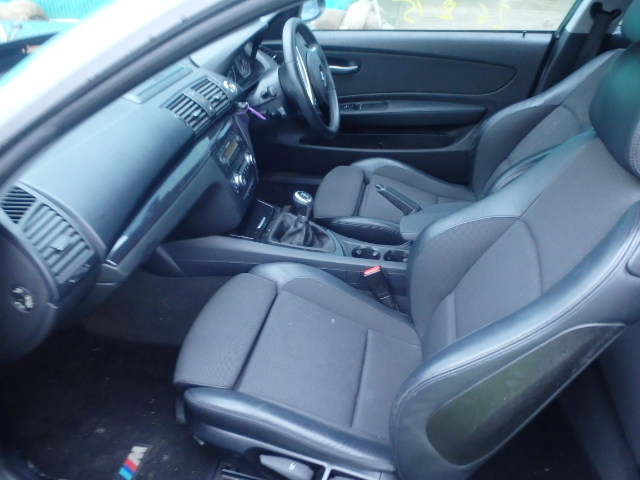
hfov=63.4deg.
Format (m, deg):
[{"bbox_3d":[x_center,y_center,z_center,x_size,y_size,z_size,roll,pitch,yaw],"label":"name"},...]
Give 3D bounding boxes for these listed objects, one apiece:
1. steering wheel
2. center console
[{"bbox_3d":[-0.037,-0.495,1.619,0.085,0.375,0.375,-15,17,18],"label":"steering wheel"},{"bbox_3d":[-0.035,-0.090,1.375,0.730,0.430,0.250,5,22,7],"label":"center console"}]

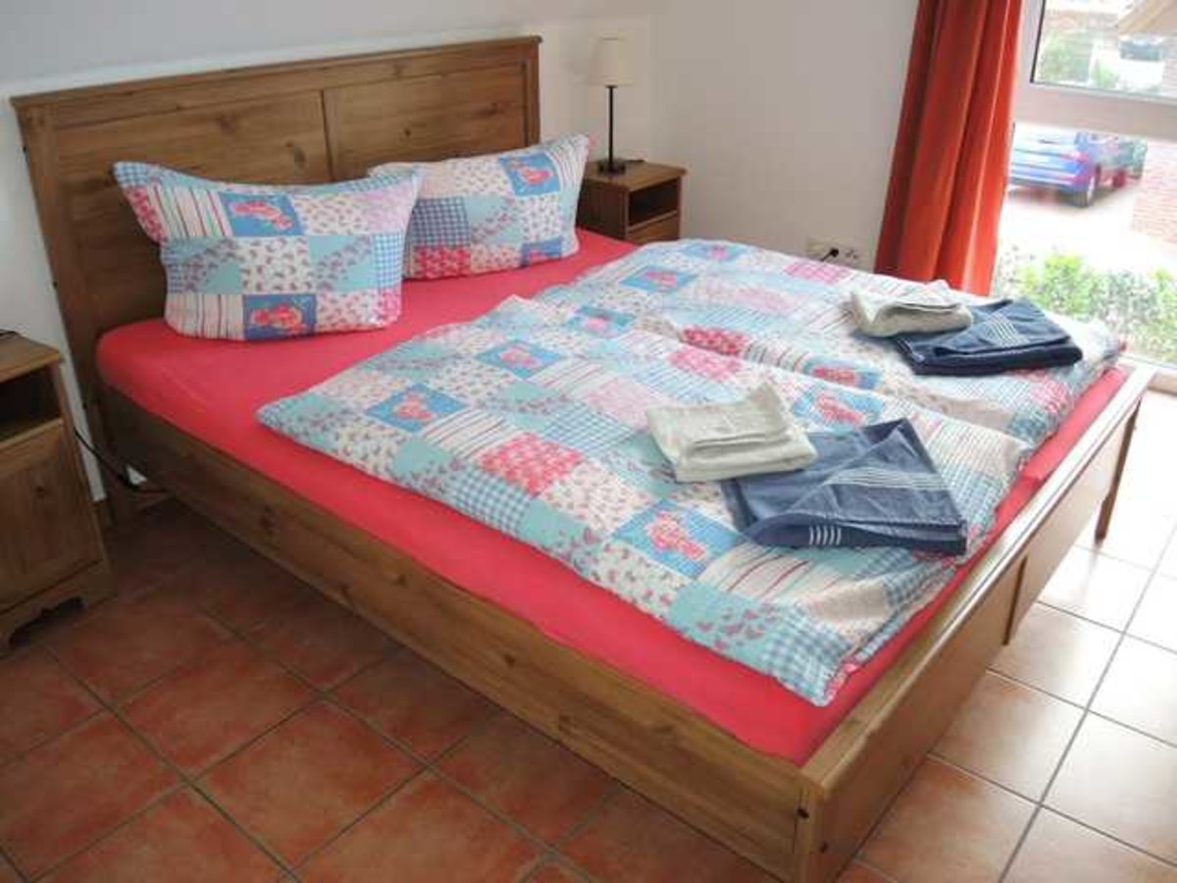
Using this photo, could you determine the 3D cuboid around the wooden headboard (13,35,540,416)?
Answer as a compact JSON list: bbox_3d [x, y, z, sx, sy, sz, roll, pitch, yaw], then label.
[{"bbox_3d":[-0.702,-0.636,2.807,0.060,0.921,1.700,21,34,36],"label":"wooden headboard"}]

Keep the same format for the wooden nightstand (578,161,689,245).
[{"bbox_3d":[0.180,-0.809,3.950,0.306,0.605,0.415,20,33,35],"label":"wooden nightstand"}]

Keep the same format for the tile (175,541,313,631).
[{"bbox_3d":[-0.800,0.340,2.338,0.308,0.010,0.308,20,33,35],"label":"tile"}]

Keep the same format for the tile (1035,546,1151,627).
[{"bbox_3d":[1.176,0.337,2.314,0.308,0.010,0.308,20,33,35],"label":"tile"}]

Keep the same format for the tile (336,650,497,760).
[{"bbox_3d":[-0.320,0.514,1.958,0.303,0.010,0.303,20,33,35],"label":"tile"}]

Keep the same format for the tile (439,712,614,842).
[{"bbox_3d":[-0.082,0.599,1.780,0.303,0.010,0.303,20,33,35],"label":"tile"}]

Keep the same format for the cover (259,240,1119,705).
[{"bbox_3d":[0.297,-0.168,2.038,1.306,0.113,1.564,21,34,36],"label":"cover"}]

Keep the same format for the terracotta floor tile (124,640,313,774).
[{"bbox_3d":[-0.754,0.533,1.946,0.308,0.010,0.308,20,33,35],"label":"terracotta floor tile"}]

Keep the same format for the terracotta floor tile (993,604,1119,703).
[{"bbox_3d":[0.972,0.443,2.075,0.303,0.010,0.303,20,33,35],"label":"terracotta floor tile"}]

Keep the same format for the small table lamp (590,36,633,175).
[{"bbox_3d":[0.088,-1.220,3.470,0.162,0.480,0.162,0,27,0],"label":"small table lamp"}]

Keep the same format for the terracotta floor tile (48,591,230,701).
[{"bbox_3d":[-0.979,0.445,2.114,0.303,0.010,0.303,20,33,35],"label":"terracotta floor tile"}]

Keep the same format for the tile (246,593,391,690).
[{"bbox_3d":[-0.557,0.429,2.139,0.303,0.010,0.303,20,33,35],"label":"tile"}]

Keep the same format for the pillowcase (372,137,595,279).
[{"bbox_3d":[-0.309,-0.715,2.903,0.760,0.360,0.230,-21,21,-34],"label":"pillowcase"}]

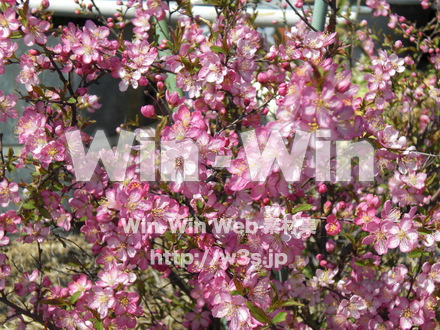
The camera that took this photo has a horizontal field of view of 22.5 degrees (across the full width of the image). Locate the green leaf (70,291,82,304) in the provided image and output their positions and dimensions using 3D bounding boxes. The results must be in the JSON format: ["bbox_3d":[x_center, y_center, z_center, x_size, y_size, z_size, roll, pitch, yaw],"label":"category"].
[{"bbox_3d":[-0.132,0.122,1.020,0.006,0.016,0.003,34,-7,33],"label":"green leaf"}]

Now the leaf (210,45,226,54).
[{"bbox_3d":[-0.001,-0.108,1.030,0.015,0.003,0.007,21,35,-9],"label":"leaf"}]

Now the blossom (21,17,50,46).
[{"bbox_3d":[-0.173,-0.126,1.040,0.027,0.028,0.013,-5,13,-17],"label":"blossom"}]

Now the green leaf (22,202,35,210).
[{"bbox_3d":[-0.183,0.040,1.060,0.015,0.004,0.008,11,44,-22],"label":"green leaf"}]

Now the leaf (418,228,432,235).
[{"bbox_3d":[0.190,0.061,1.020,0.016,0.004,0.008,8,37,22],"label":"leaf"}]

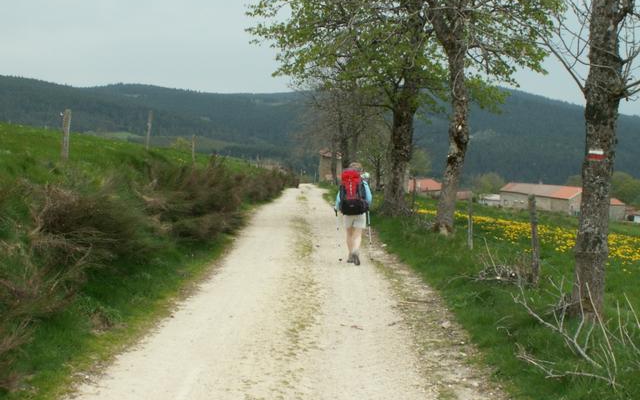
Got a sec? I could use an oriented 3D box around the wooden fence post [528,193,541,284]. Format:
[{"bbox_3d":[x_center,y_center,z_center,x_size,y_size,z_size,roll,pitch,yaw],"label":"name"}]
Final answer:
[{"bbox_3d":[2.900,0.548,12.000,0.120,1.250,0.120,-3,2,0],"label":"wooden fence post"}]

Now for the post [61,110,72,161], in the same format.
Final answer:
[{"bbox_3d":[-5.227,-1.340,18.300,0.140,1.120,0.140,3,2,0],"label":"post"}]

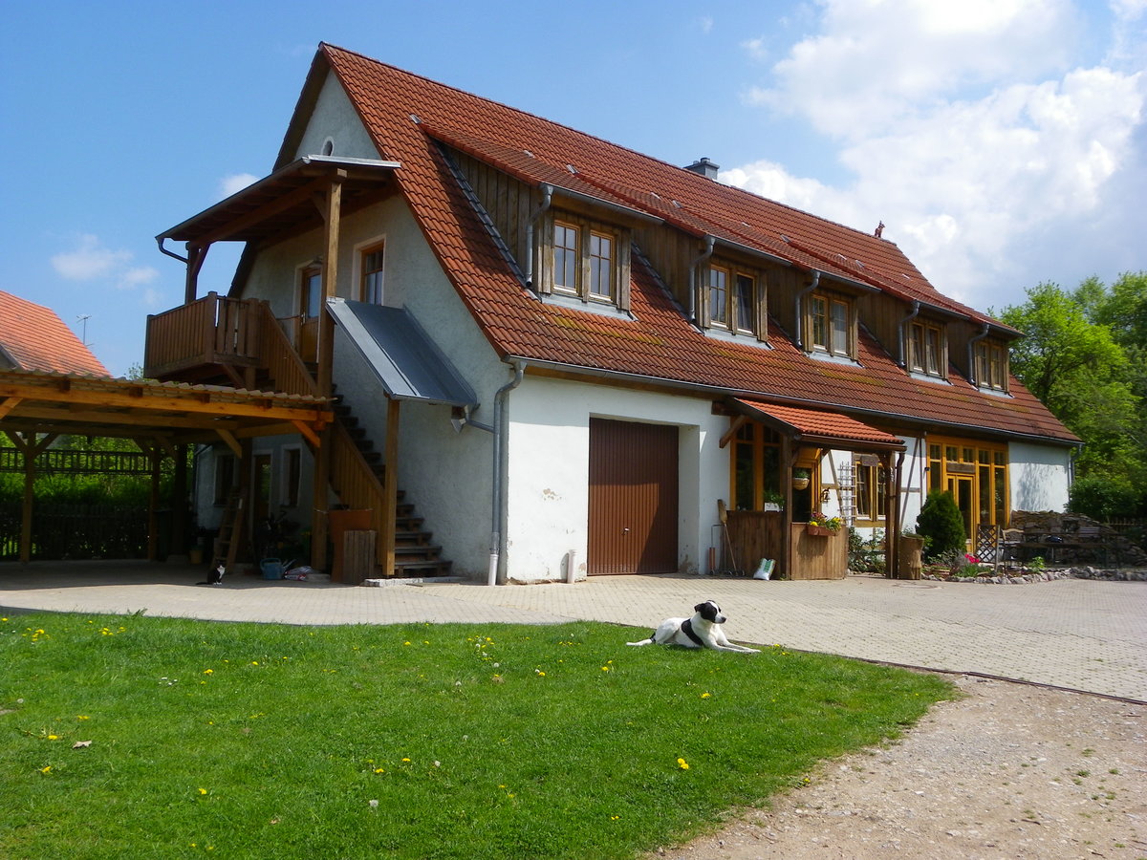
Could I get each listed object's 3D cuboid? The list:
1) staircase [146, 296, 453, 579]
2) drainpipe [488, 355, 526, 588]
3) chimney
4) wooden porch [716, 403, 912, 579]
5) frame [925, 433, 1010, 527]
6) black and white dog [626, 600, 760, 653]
[{"bbox_3d":[-5.115,-0.046,17.181,1.820,4.720,8.100,5,-6,-42],"label":"staircase"},{"bbox_3d":[-0.918,0.595,13.645,0.140,3.050,0.600,5,-6,-42],"label":"drainpipe"},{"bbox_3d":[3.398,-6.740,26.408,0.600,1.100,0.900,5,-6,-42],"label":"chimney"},{"bbox_3d":[4.218,1.013,17.245,3.400,3.060,1.690,5,-6,-42],"label":"wooden porch"},{"bbox_3d":[9.120,1.499,22.762,3.960,2.540,0.200,5,-6,-42],"label":"frame"},{"bbox_3d":[0.900,1.438,7.447,0.970,0.360,0.330,-1,-5,28],"label":"black and white dog"}]

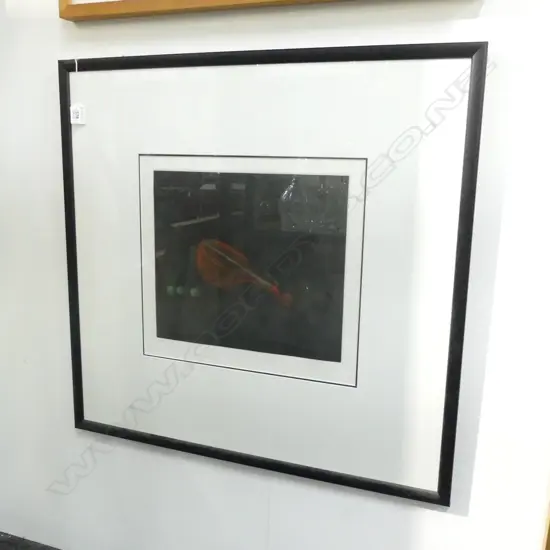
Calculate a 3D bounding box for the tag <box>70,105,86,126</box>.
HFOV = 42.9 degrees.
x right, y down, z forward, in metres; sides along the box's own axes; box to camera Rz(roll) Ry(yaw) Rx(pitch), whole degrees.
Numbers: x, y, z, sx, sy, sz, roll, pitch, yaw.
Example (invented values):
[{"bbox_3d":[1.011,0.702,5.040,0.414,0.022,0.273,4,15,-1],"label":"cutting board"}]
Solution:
[{"bbox_3d":[-0.358,-0.292,1.272,0.032,0.037,0.003,5,13,22],"label":"tag"}]

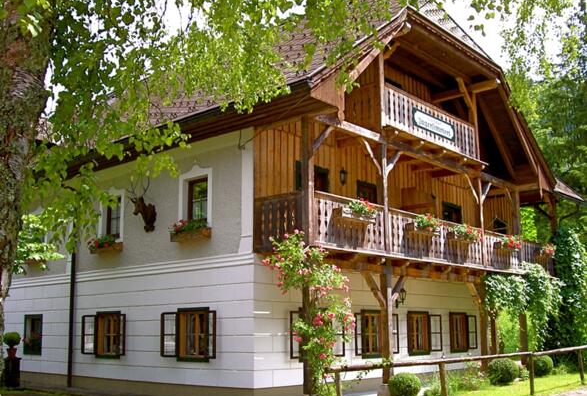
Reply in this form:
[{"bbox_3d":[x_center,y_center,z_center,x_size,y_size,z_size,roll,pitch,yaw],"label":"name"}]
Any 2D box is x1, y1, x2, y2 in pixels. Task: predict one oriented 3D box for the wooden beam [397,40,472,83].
[{"bbox_3d":[3.907,-3.787,18.223,0.163,0.173,4.704,-10,-15,41],"label":"wooden beam"}]

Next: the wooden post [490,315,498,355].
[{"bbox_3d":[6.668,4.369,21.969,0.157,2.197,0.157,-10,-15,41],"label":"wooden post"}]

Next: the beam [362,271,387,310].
[{"bbox_3d":[1.819,2.080,14.809,0.150,0.150,1.100,-10,-56,41],"label":"beam"}]

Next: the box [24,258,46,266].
[{"bbox_3d":[-7.816,1.911,19.997,1.075,0.211,0.211,-10,-15,41],"label":"box"}]

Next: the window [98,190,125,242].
[{"bbox_3d":[-4.890,0.517,17.762,1.171,1.402,0.192,-10,-15,41],"label":"window"}]

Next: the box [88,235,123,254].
[{"bbox_3d":[-5.045,1.245,17.815,1.182,0.460,0.314,-10,-15,41],"label":"box"}]

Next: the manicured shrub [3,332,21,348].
[{"bbox_3d":[-8.207,4.144,19.297,0.471,0.429,0.471,-10,-15,41],"label":"manicured shrub"}]

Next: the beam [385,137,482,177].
[{"bbox_3d":[3.750,-1.035,17.657,0.200,0.200,5.050,-10,-15,41],"label":"beam"}]

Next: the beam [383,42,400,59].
[{"bbox_3d":[2.519,-3.691,16.608,0.134,0.134,1.075,-10,29,41],"label":"beam"}]

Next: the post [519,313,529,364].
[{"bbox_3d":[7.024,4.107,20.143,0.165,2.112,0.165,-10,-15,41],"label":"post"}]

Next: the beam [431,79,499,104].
[{"bbox_3d":[5.127,-3.163,19.870,2.249,0.241,0.188,-10,-15,41],"label":"beam"}]

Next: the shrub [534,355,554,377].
[{"bbox_3d":[7.714,5.201,20.628,0.760,0.710,0.760,-10,-15,41],"label":"shrub"}]

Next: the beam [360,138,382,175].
[{"bbox_3d":[1.850,-0.951,15.464,0.140,1.080,0.140,-10,29,41],"label":"beam"}]

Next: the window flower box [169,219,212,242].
[{"bbox_3d":[-2.406,0.723,15.288,1.248,0.480,0.288,-10,-15,41],"label":"window flower box"}]

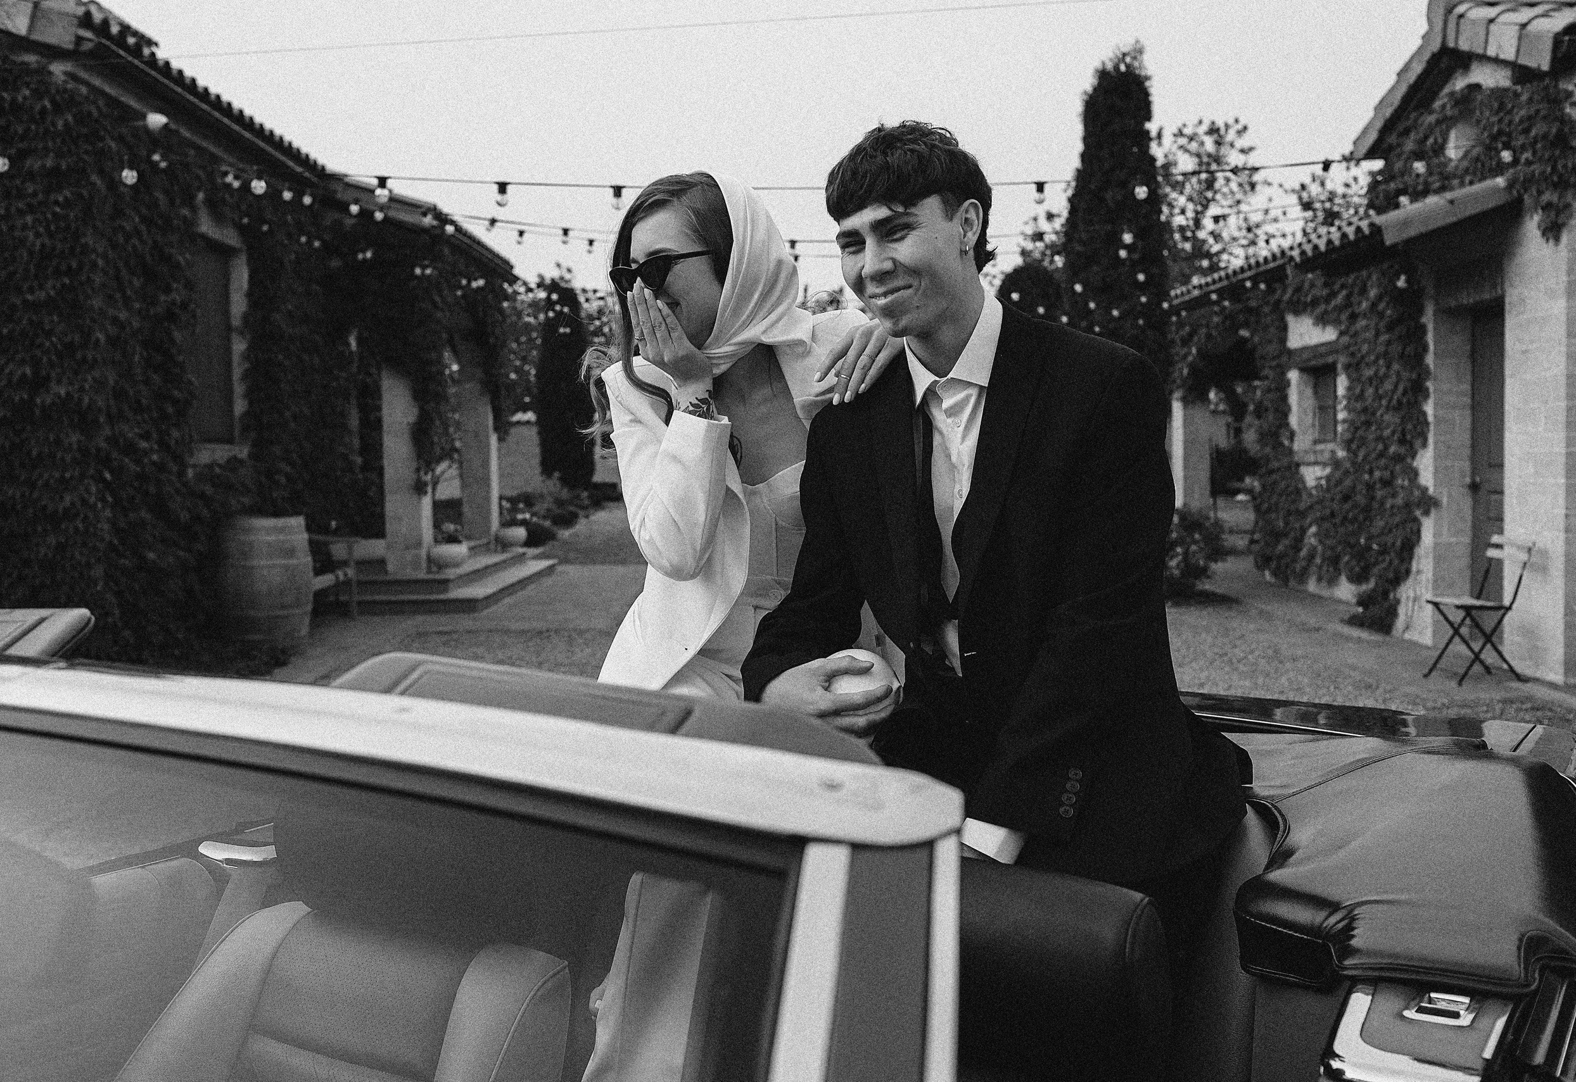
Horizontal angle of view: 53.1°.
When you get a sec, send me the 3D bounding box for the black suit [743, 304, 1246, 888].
[{"bbox_3d":[0.249,0.075,1.930,0.550,0.760,0.550,1,4,38],"label":"black suit"}]

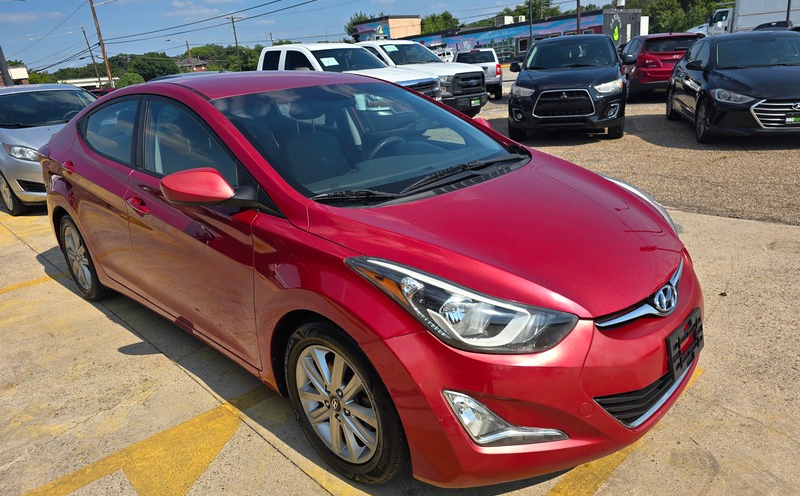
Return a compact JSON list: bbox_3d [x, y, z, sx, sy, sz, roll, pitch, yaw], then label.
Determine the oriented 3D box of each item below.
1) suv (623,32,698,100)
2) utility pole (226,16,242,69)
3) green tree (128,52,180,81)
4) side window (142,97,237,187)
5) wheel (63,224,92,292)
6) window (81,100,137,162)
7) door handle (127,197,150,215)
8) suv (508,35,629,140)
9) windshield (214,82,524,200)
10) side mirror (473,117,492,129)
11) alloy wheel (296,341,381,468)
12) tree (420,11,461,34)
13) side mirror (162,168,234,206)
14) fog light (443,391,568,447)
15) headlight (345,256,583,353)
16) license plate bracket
[{"bbox_3d":[7.170,-5.161,14.870,1.820,1.640,4.400,1,20,14],"label":"suv"},{"bbox_3d":[-21.437,-25.078,70.775,2.200,10.380,0.350,-9,18,-14],"label":"utility pole"},{"bbox_3d":[-34.552,-24.377,76.096,7.800,6.800,7.800,-12,20,-21],"label":"green tree"},{"bbox_3d":[-1.021,-0.519,2.510,1.000,0.410,0.070,14,3,41],"label":"side window"},{"bbox_3d":[-2.148,0.039,3.711,0.445,0.445,0.190,14,25,41],"label":"wheel"},{"bbox_3d":[-1.713,-0.705,3.134,0.840,0.370,0.070,14,3,41],"label":"window"},{"bbox_3d":[-1.288,-0.206,2.614,0.230,0.075,0.055,14,25,41],"label":"door handle"},{"bbox_3d":[3.068,-2.936,9.471,1.790,1.630,4.300,3,21,20],"label":"suv"},{"bbox_3d":[-0.080,-0.583,2.602,1.440,0.130,1.020,-20,49,-44],"label":"windshield"},{"bbox_3d":[0.479,-0.730,3.267,0.170,0.160,0.220,14,25,41],"label":"side mirror"},{"bbox_3d":[-0.187,0.547,1.973,0.445,0.445,0.170,14,24,41],"label":"alloy wheel"},{"bbox_3d":[4.693,-22.754,60.757,5.500,7.965,5.500,-3,18,6],"label":"tree"},{"bbox_3d":[-0.763,-0.229,2.020,0.170,0.160,0.220,14,25,41],"label":"side mirror"},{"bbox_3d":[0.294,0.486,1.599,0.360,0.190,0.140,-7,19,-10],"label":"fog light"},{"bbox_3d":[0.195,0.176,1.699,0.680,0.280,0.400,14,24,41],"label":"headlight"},{"bbox_3d":[0.989,0.322,1.839,0.030,0.155,0.330,1,17,45],"label":"license plate bracket"}]

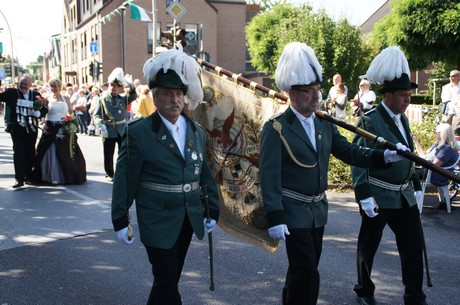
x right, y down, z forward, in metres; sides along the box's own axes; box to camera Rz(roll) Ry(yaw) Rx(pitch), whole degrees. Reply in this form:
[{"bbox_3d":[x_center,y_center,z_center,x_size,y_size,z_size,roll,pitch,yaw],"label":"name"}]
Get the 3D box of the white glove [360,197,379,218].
[{"bbox_3d":[1.045,0.412,4.300,0.120,0.160,0.110,6,9,40],"label":"white glove"}]

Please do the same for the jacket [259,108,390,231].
[{"bbox_3d":[0.512,0.077,3.380,0.560,0.740,0.620,-4,8,-34],"label":"jacket"}]

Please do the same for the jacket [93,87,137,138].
[{"bbox_3d":[-2.052,-0.693,10.200,0.720,0.870,0.400,-2,7,-16],"label":"jacket"}]

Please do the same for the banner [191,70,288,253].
[{"bbox_3d":[0.063,0.044,4.250,0.870,1.300,0.170,5,8,35],"label":"banner"}]

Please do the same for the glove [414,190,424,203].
[{"bbox_3d":[1.525,0.354,4.620,0.110,0.120,0.090,6,9,40],"label":"glove"}]

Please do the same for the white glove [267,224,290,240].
[{"bbox_3d":[0.290,0.468,3.360,0.125,0.105,0.095,6,9,44],"label":"white glove"}]

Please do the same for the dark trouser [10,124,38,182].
[{"bbox_3d":[-3.419,0.008,9.550,0.440,0.980,0.340,-1,7,-9],"label":"dark trouser"}]

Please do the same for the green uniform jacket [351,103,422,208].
[{"bbox_3d":[1.192,0.023,4.360,0.550,0.780,0.360,-4,7,-29],"label":"green uniform jacket"}]

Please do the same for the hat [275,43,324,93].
[{"bbox_3d":[0.466,-0.570,3.850,0.340,0.325,0.300,4,8,33],"label":"hat"}]

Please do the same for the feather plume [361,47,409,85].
[{"bbox_3d":[1.177,-0.656,4.330,0.270,0.290,0.330,-5,8,-40],"label":"feather plume"}]

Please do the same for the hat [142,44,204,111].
[{"bbox_3d":[-0.330,-0.428,3.320,0.320,0.360,0.320,-5,8,-36],"label":"hat"}]

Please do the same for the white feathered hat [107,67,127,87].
[{"bbox_3d":[-1.978,-1.331,10.050,0.310,0.340,0.360,-3,7,-20],"label":"white feathered hat"}]

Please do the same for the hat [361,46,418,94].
[{"bbox_3d":[1.207,-0.619,4.330,0.290,0.360,0.390,-5,8,-40],"label":"hat"}]

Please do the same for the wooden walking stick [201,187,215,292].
[{"bbox_3d":[-0.137,0.557,3.700,0.035,0.710,0.035,-9,14,-24],"label":"wooden walking stick"}]

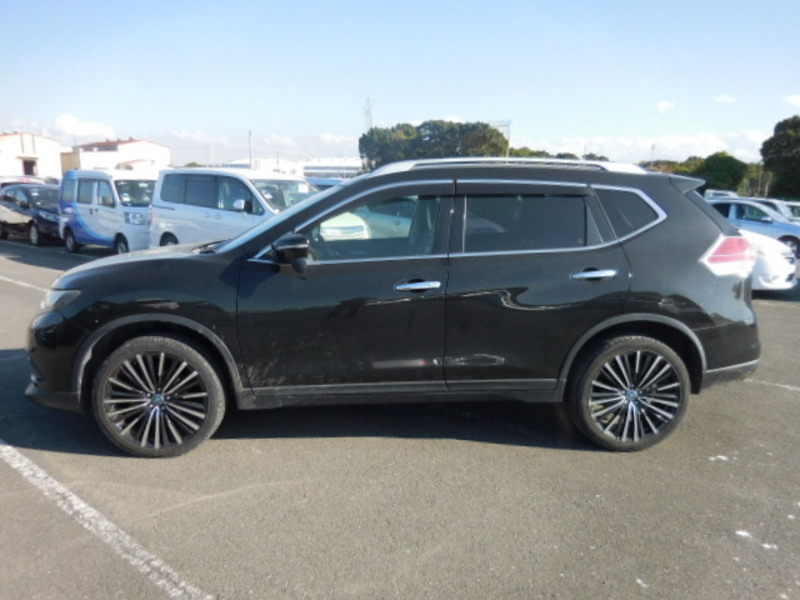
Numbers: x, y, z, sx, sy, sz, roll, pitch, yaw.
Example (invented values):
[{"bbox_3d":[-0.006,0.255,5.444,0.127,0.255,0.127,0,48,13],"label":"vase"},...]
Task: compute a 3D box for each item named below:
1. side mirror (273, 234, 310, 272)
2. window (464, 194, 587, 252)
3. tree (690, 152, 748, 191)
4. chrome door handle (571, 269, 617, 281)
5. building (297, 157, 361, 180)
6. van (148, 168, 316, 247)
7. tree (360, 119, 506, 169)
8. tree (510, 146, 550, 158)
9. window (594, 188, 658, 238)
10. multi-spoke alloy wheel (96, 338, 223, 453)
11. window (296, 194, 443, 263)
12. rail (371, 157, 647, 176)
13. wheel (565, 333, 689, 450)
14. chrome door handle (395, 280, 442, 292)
[{"bbox_3d":[-0.565,-0.244,3.023,0.180,0.190,0.230,0,11,-4],"label":"side mirror"},{"bbox_3d":[0.714,-0.440,3.294,0.700,0.350,0.060,0,-9,-4],"label":"window"},{"bbox_3d":[32.117,-11.800,58.735,5.500,6.200,5.500,1,10,0],"label":"tree"},{"bbox_3d":[1.098,-0.144,3.261,0.260,0.048,0.055,0,10,-4],"label":"chrome door handle"},{"bbox_3d":[-13.625,-24.585,118.516,16.000,8.300,12.000,0,10,-7],"label":"building"},{"bbox_3d":[-2.670,-1.410,10.580,4.550,1.850,1.700,9,13,38],"label":"van"},{"bbox_3d":[3.814,-16.309,68.027,17.500,8.820,11.000,2,11,3],"label":"tree"},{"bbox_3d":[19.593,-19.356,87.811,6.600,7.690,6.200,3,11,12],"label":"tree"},{"bbox_3d":[1.330,-0.507,3.374,0.370,0.300,0.060,1,-9,-8],"label":"window"},{"bbox_3d":[-1.342,0.531,3.293,0.690,0.690,0.235,0,10,-4],"label":"multi-spoke alloy wheel"},{"bbox_3d":[-0.166,-0.408,3.255,0.770,0.410,0.080,0,-4,-4],"label":"window"},{"bbox_3d":[0.655,-0.785,3.428,1.670,0.110,0.075,-1,11,-4],"label":"rail"},{"bbox_3d":[1.358,0.545,3.484,0.720,0.720,0.235,0,11,-4],"label":"wheel"},{"bbox_3d":[0.099,-0.077,3.155,0.245,0.045,0.055,-4,11,-3],"label":"chrome door handle"}]

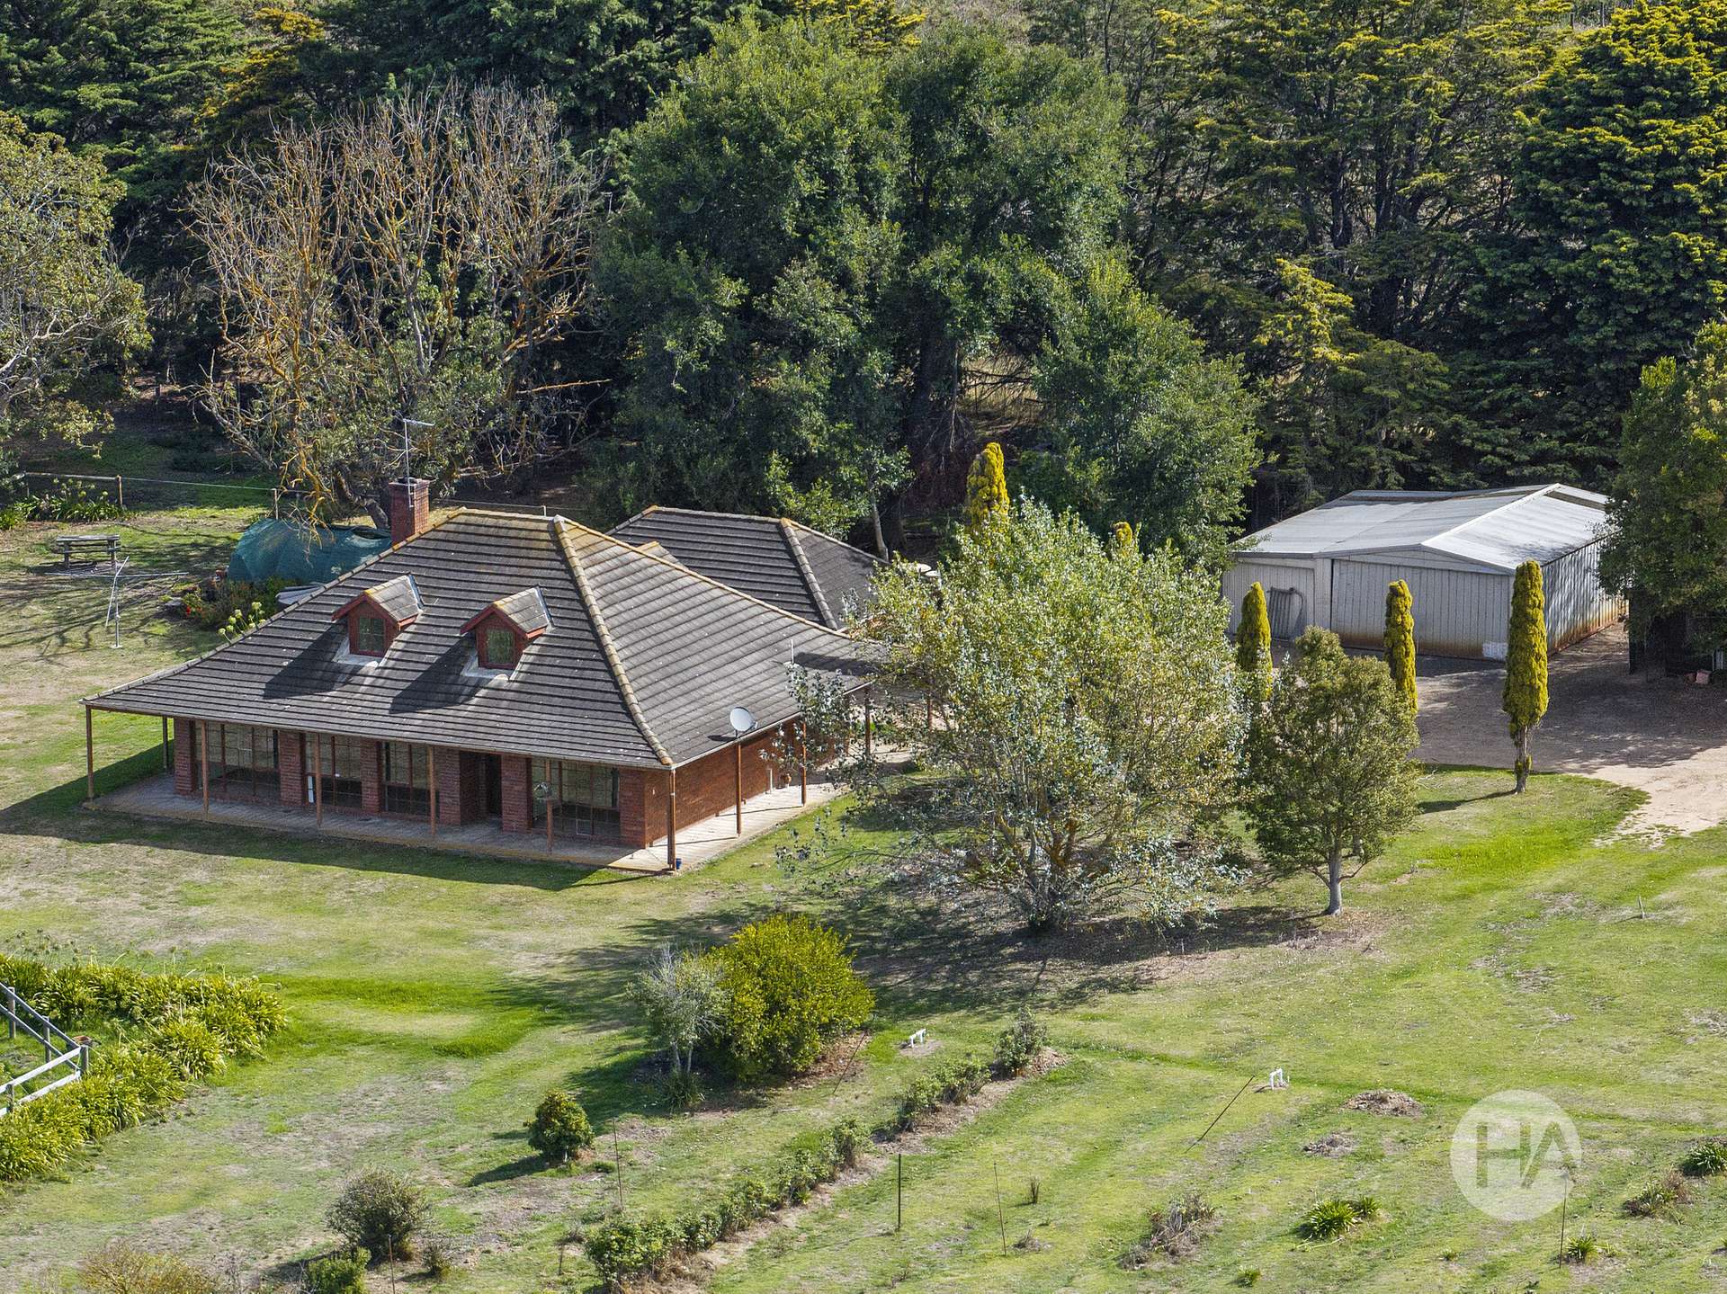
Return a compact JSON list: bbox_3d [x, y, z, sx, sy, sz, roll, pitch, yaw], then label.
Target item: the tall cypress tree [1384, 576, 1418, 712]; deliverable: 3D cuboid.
[{"bbox_3d":[13.979,0.841,206.644,0.940,5.266,0.940,0,12,0],"label":"tall cypress tree"}]

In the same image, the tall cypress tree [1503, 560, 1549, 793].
[{"bbox_3d":[16.773,0.740,203.277,1.150,6.000,1.150,-1,13,0],"label":"tall cypress tree"}]

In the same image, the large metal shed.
[{"bbox_3d":[16.097,-2.360,223.205,9.300,3.150,9.000,6,14,29],"label":"large metal shed"}]

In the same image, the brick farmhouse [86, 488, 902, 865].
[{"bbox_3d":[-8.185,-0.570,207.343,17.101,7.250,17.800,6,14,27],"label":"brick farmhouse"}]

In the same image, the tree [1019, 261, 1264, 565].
[{"bbox_3d":[7.931,-6.203,228.654,6.716,9.617,6.380,0,12,0],"label":"tree"}]

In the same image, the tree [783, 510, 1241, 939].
[{"bbox_3d":[3.831,1.546,190.995,10.600,10.200,9.800,-1,13,0],"label":"tree"}]

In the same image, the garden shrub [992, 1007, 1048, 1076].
[{"bbox_3d":[3.519,8.861,181.180,1.250,1.449,1.187,0,12,0],"label":"garden shrub"}]

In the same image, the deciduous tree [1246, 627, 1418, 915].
[{"bbox_3d":[11.284,3.025,192.512,4.157,7.040,3.950,0,12,0],"label":"deciduous tree"}]

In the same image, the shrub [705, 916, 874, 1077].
[{"bbox_3d":[-1.696,7.768,181.447,3.789,3.427,3.599,0,12,0],"label":"shrub"}]

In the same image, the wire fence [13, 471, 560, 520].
[{"bbox_3d":[-17.237,-4.123,238.953,17.370,1.150,0.120,4,13,16],"label":"wire fence"}]

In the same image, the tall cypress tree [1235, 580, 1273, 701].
[{"bbox_3d":[10.219,0.875,206.652,1.079,5.195,1.079,0,12,0],"label":"tall cypress tree"}]

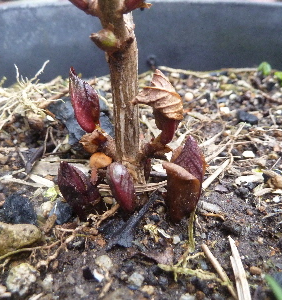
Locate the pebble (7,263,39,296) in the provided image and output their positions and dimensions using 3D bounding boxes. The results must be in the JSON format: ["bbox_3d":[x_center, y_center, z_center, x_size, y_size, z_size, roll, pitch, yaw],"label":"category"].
[{"bbox_3d":[-0.045,0.049,0.110,0.013,0.011,0.013,0,30,0],"label":"pebble"}]

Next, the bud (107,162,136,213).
[{"bbox_3d":[-0.008,0.017,0.129,0.010,0.024,0.009,-18,21,10],"label":"bud"}]

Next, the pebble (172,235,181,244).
[{"bbox_3d":[0.016,0.039,0.126,0.004,0.003,0.004,0,30,0],"label":"pebble"}]

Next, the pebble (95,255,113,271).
[{"bbox_3d":[-0.014,0.043,0.109,0.006,0.005,0.006,0,30,0],"label":"pebble"}]

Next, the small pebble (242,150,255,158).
[{"bbox_3d":[0.065,0.003,0.175,0.008,0.004,0.006,0,30,0],"label":"small pebble"}]

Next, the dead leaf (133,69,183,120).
[{"bbox_3d":[0.008,-0.027,0.138,0.025,0.025,0.016,0,30,0],"label":"dead leaf"}]

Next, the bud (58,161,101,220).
[{"bbox_3d":[-0.027,0.018,0.125,0.013,0.027,0.012,-23,21,13],"label":"bud"}]

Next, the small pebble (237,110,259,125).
[{"bbox_3d":[0.084,-0.025,0.225,0.016,0.010,0.012,0,30,0],"label":"small pebble"}]

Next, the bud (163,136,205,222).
[{"bbox_3d":[0.018,0.013,0.122,0.016,0.036,0.014,5,21,-3],"label":"bud"}]

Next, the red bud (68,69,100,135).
[{"bbox_3d":[-0.025,-0.022,0.128,0.012,0.030,0.011,-17,20,10],"label":"red bud"}]

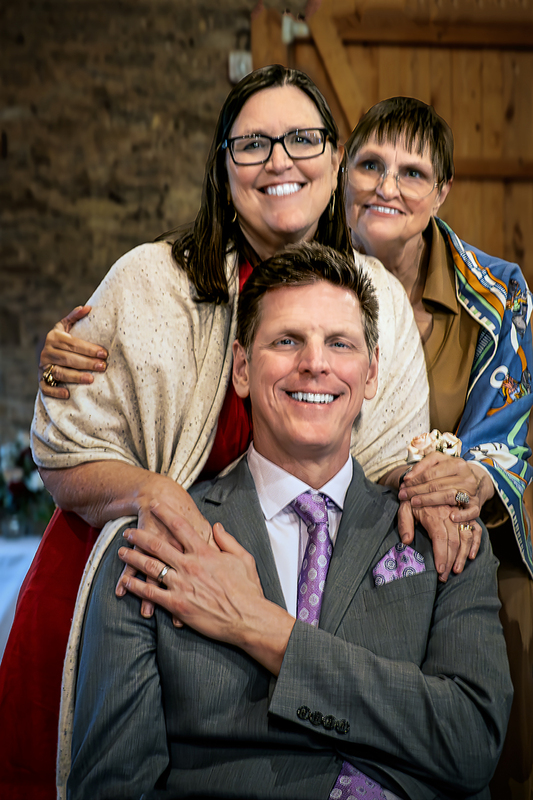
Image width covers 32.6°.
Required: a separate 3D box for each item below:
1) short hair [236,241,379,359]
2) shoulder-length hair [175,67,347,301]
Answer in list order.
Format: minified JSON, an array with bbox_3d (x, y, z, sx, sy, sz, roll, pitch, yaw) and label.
[{"bbox_3d":[0.053,-0.113,1.180,0.180,0.175,0.210,3,-5,-3],"label":"short hair"},{"bbox_3d":[-0.008,-0.312,1.330,0.265,0.350,0.235,-4,1,2],"label":"shoulder-length hair"}]

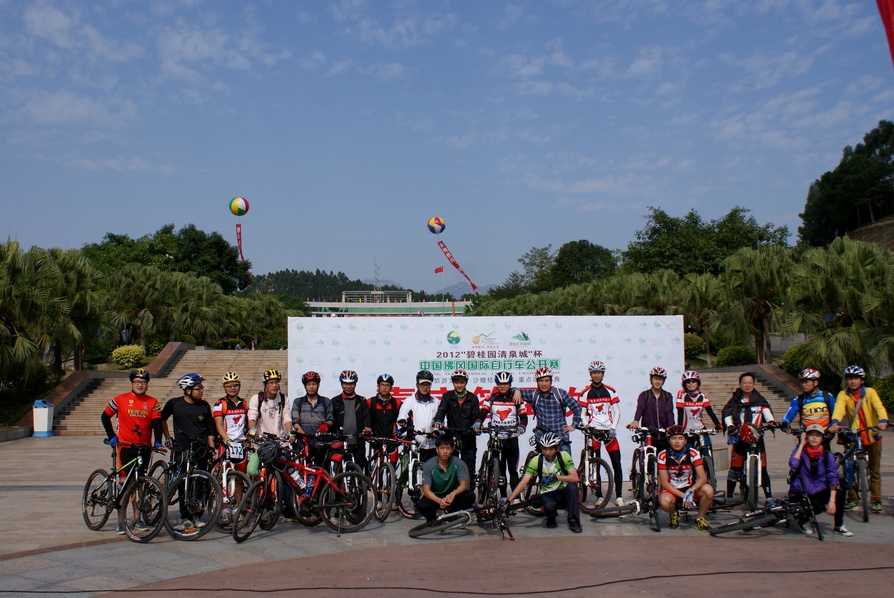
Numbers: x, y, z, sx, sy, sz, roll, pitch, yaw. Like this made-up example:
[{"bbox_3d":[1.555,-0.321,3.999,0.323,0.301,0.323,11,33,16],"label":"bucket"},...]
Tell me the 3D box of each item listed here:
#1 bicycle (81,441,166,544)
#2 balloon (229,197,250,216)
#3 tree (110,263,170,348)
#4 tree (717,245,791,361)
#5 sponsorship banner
[{"bbox_3d":[-3.458,1.995,9.478,0.640,1.020,1.740,5,-8,-44],"label":"bicycle"},{"bbox_3d":[-25.713,-11.424,111.000,2.518,2.518,2.518,-1,-6,0],"label":"balloon"},{"bbox_3d":[-16.150,0.578,47.000,3.191,4.779,3.191,-1,-6,0],"label":"tree"},{"bbox_3d":[12.714,0.248,37.000,3.079,4.837,3.079,-1,-6,0],"label":"tree"},{"bbox_3d":[0.683,1.581,14.180,6.352,2.620,0.120,0,-6,-4],"label":"sponsorship banner"}]

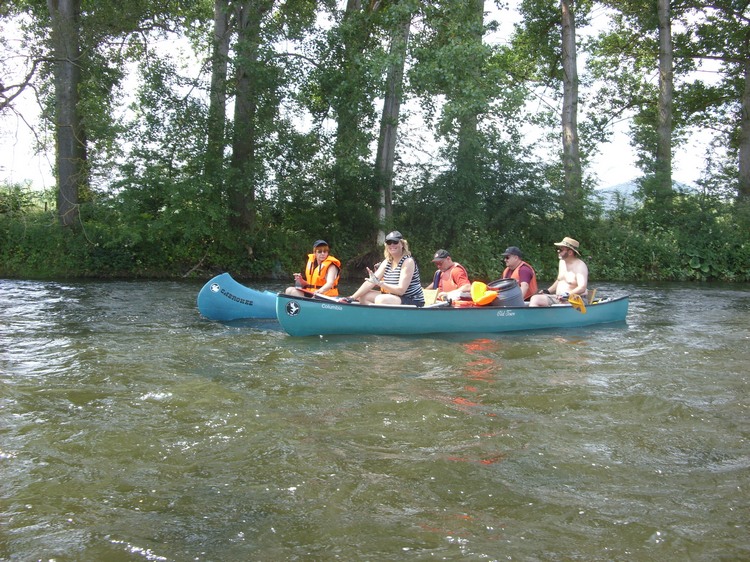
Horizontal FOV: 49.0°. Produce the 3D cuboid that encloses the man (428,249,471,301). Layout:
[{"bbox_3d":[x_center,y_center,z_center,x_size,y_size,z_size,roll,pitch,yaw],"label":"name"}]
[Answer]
[{"bbox_3d":[0.900,0.065,10.500,0.680,0.940,0.540,0,1,-27],"label":"man"}]

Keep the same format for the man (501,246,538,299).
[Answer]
[{"bbox_3d":[1.860,0.030,10.750,0.680,0.970,0.540,0,1,-16],"label":"man"}]

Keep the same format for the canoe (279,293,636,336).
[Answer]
[{"bbox_3d":[1.200,0.360,9.400,5.200,0.500,0.900,-1,1,-34],"label":"canoe"}]

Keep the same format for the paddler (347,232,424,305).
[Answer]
[{"bbox_3d":[0.120,0.020,8.700,0.820,1.070,0.580,-1,1,-40],"label":"paddler"}]

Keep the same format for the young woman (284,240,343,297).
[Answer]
[{"bbox_3d":[-0.770,0.030,10.100,0.720,1.030,0.540,-1,1,-34],"label":"young woman"}]

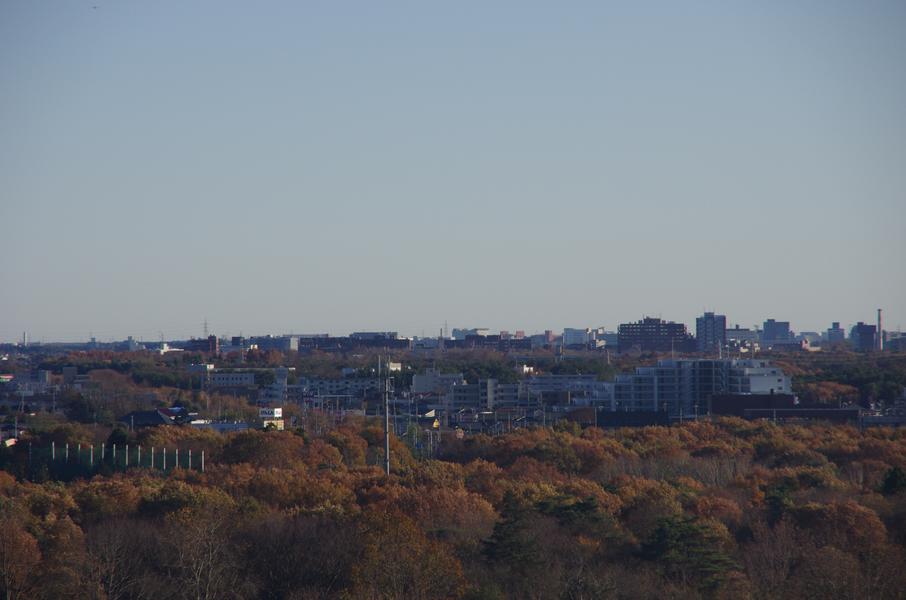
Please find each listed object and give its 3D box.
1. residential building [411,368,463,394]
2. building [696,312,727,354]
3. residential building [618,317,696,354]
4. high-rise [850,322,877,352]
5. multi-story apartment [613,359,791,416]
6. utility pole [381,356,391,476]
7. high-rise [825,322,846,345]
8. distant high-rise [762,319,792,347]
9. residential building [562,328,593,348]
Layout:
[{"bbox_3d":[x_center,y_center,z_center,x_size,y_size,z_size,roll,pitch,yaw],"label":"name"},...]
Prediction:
[{"bbox_3d":[-6.020,35.290,2106.000,18.000,13.660,12.000,0,0,-20],"label":"residential building"},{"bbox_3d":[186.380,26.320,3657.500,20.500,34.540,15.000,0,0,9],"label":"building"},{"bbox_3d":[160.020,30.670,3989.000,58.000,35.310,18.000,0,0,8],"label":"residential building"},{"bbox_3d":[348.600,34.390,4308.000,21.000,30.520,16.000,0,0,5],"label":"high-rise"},{"bbox_3d":[93.200,33.190,1902.500,60.000,21.610,25.000,0,0,15],"label":"multi-story apartment"},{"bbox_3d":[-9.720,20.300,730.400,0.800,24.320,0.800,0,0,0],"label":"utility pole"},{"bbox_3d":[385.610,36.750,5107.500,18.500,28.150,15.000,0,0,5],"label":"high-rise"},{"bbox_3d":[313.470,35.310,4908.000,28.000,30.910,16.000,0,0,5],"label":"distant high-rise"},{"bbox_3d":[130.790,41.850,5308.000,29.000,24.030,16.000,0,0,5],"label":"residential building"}]

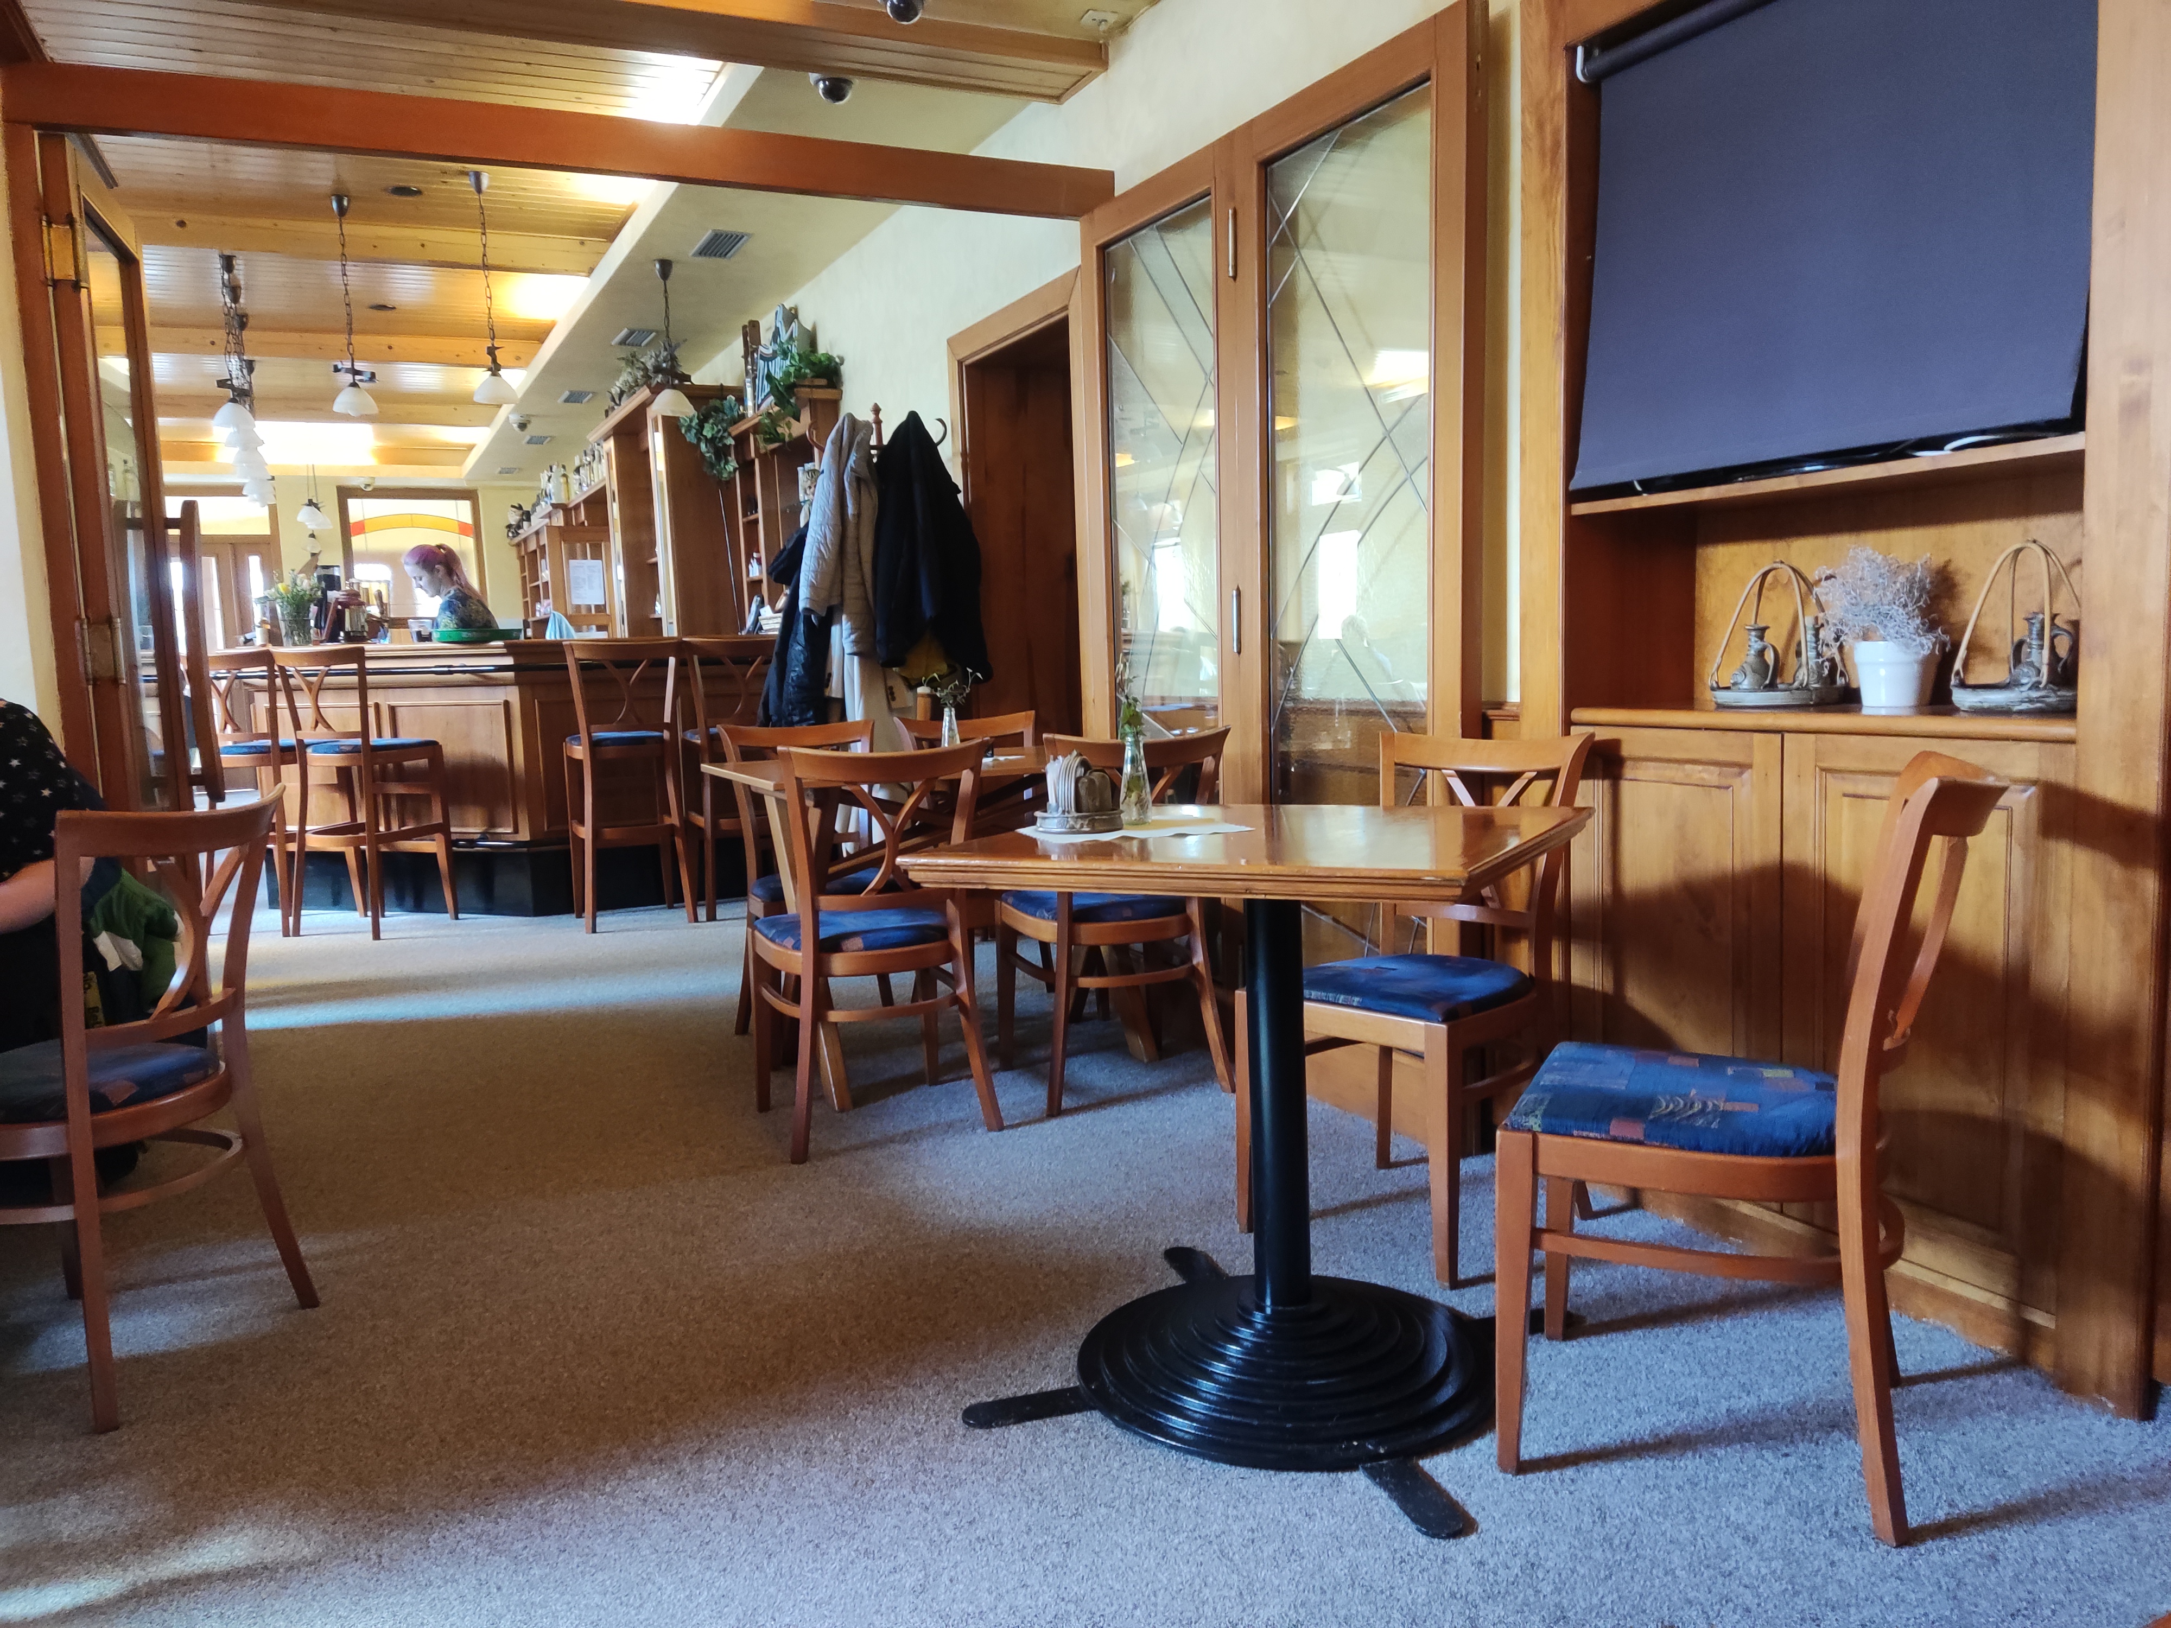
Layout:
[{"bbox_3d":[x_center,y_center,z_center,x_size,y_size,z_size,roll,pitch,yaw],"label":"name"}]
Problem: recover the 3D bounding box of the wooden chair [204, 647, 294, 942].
[{"bbox_3d":[-3.280,-0.095,6.335,0.440,1.125,0.530,1,7,19],"label":"wooden chair"}]

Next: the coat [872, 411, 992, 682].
[{"bbox_3d":[-0.490,-0.857,5.000,0.380,0.850,0.270,-3,6,-12],"label":"coat"}]

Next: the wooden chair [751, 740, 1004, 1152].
[{"bbox_3d":[-0.474,0.267,3.485,0.460,0.875,0.555,-4,7,-24],"label":"wooden chair"}]

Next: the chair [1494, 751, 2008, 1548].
[{"bbox_3d":[0.861,0.387,2.038,0.555,0.880,0.460,1,7,25],"label":"chair"}]

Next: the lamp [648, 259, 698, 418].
[{"bbox_3d":[-1.750,-1.993,6.575,0.195,0.645,0.195,-4,6,-26],"label":"lamp"}]

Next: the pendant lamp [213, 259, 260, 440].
[{"bbox_3d":[-3.871,-2.129,7.132,0.190,0.802,0.190,-4,6,-26],"label":"pendant lamp"}]

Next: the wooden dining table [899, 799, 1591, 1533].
[{"bbox_3d":[0.263,0.403,2.177,0.732,0.758,0.732,2,7,28],"label":"wooden dining table"}]

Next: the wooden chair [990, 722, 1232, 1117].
[{"bbox_3d":[0.068,0.222,3.749,0.460,0.875,0.555,-4,7,-20],"label":"wooden chair"}]

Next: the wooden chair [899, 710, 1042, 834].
[{"bbox_3d":[-0.248,0.149,4.392,0.450,0.840,0.510,-4,6,-26],"label":"wooden chair"}]

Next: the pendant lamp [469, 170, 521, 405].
[{"bbox_3d":[-2.362,-2.065,6.174,0.190,0.893,0.190,-4,6,-26],"label":"pendant lamp"}]

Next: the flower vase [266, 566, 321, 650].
[{"bbox_3d":[-3.587,-0.933,7.100,0.250,0.370,0.250,-2,6,0],"label":"flower vase"}]

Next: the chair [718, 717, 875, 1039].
[{"bbox_3d":[-0.720,0.182,4.308,0.460,0.875,0.555,-5,7,-27],"label":"chair"}]

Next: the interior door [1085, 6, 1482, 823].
[{"bbox_3d":[0.367,-0.484,3.767,0.060,2.195,1.710,-4,6,-26],"label":"interior door"}]

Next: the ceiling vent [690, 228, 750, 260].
[{"bbox_3d":[-1.465,-2.298,6.308,0.160,0.030,0.430,-4,6,-26],"label":"ceiling vent"}]

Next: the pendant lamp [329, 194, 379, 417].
[{"bbox_3d":[-3.259,-2.252,6.950,0.205,1.000,0.205,-2,6,0],"label":"pendant lamp"}]

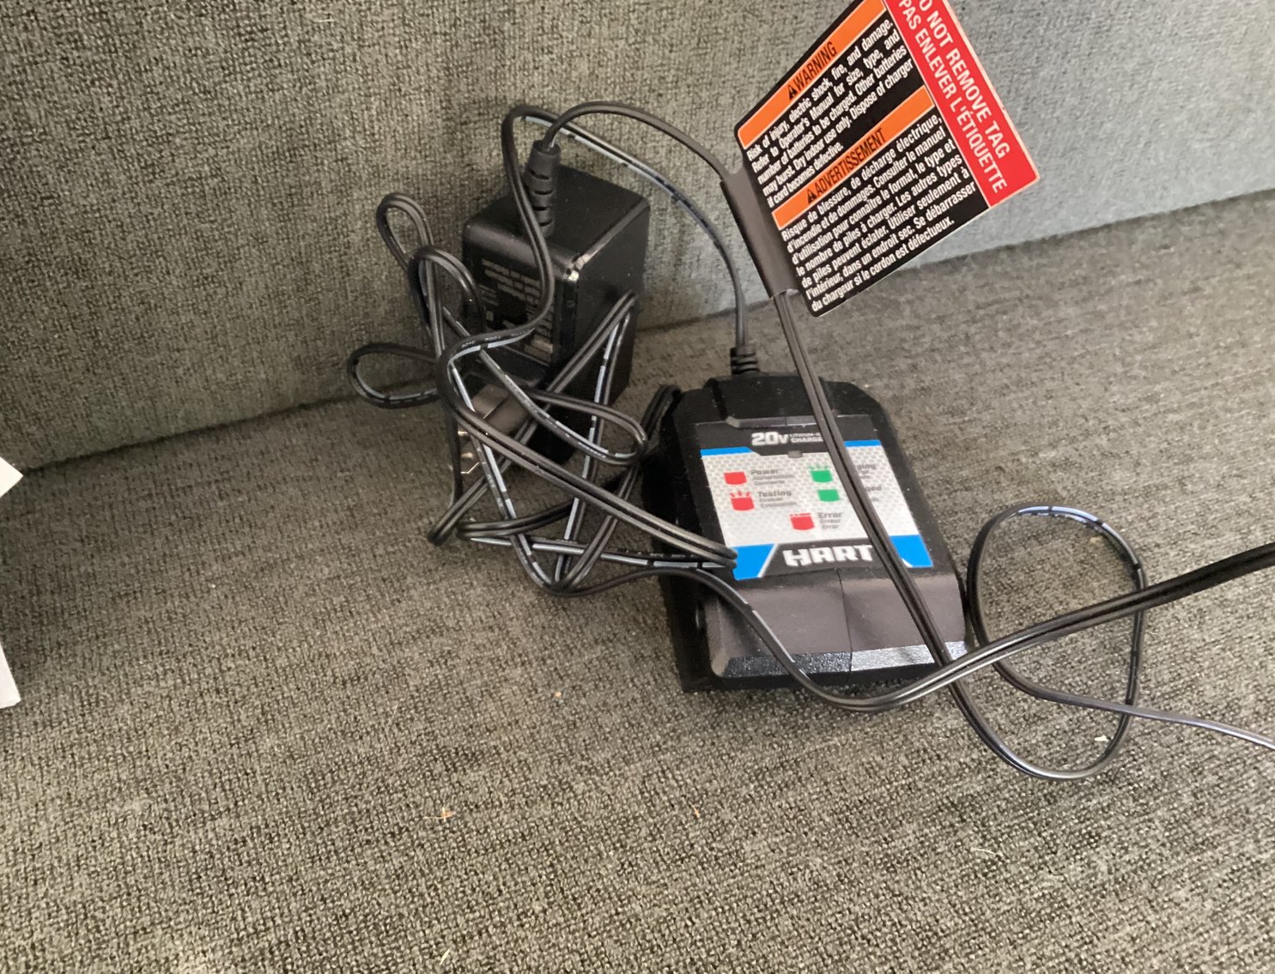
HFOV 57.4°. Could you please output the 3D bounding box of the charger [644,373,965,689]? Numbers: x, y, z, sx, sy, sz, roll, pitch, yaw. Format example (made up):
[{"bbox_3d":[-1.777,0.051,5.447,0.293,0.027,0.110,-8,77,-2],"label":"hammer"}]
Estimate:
[{"bbox_3d":[0.040,0.005,0.297,0.070,0.023,0.093,-3,44,-9],"label":"charger"}]

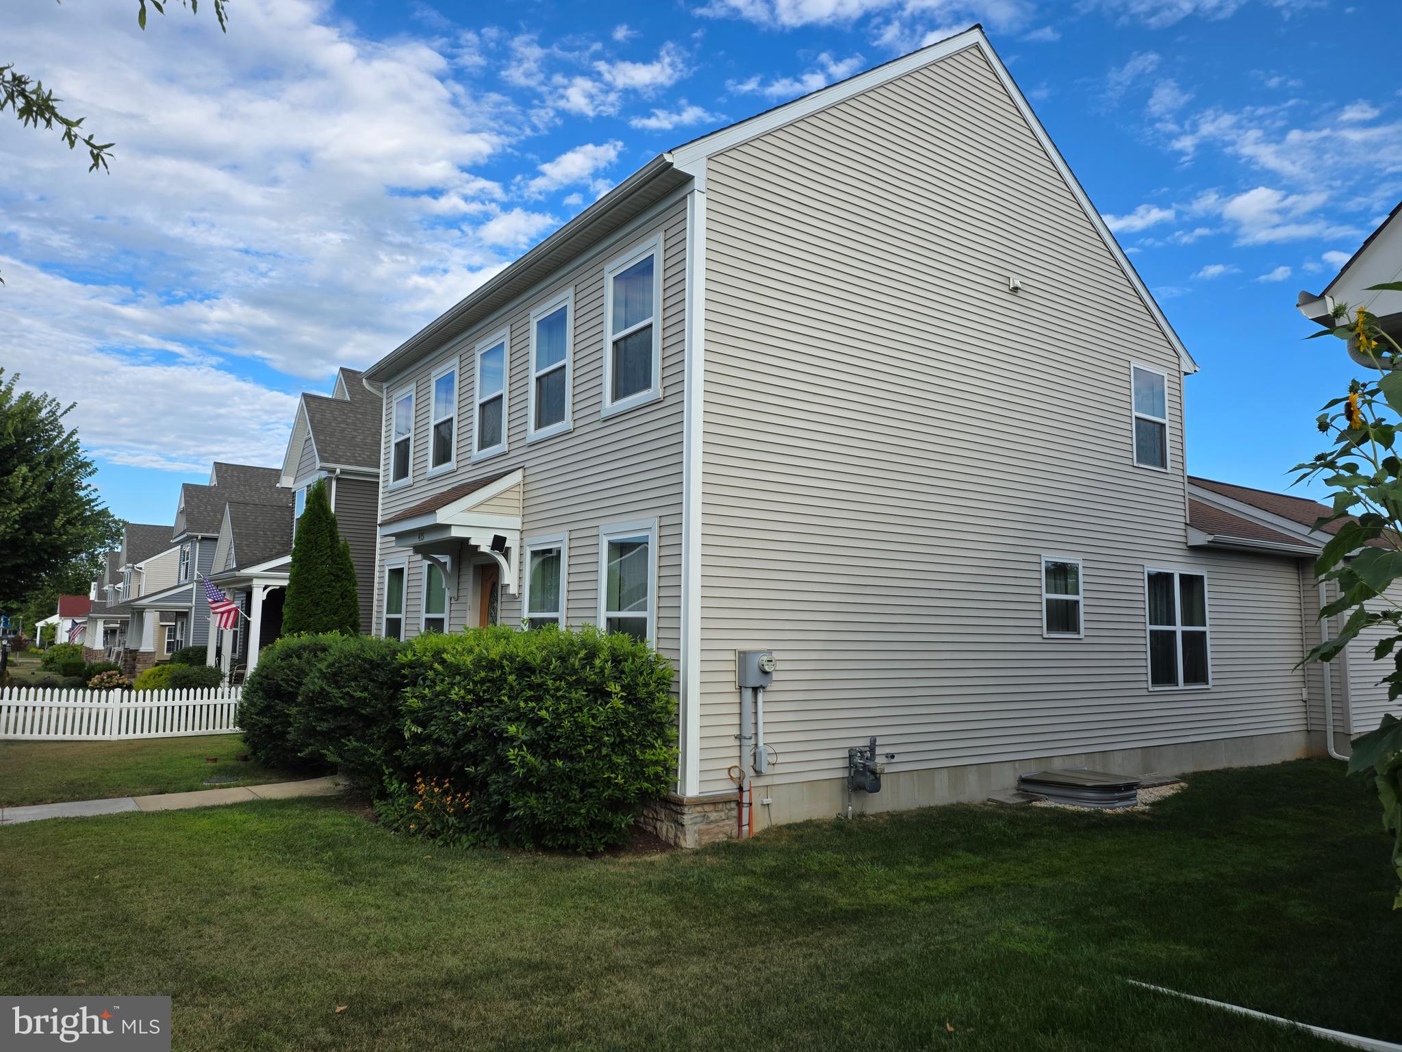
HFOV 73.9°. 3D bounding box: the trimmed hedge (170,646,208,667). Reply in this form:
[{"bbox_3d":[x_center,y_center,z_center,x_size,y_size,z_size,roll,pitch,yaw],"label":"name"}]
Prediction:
[{"bbox_3d":[-17.204,4.684,31.500,1.500,1.220,1.600,5,-7,-34],"label":"trimmed hedge"}]

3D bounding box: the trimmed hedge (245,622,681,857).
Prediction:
[{"bbox_3d":[-3.721,2.281,11.951,1.950,2.000,9.100,5,-8,-35],"label":"trimmed hedge"}]

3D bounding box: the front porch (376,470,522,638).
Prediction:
[{"bbox_3d":[-3.514,1.100,12.631,1.200,3.600,2.400,5,-8,-35],"label":"front porch"}]

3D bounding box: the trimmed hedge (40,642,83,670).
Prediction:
[{"bbox_3d":[-25.132,5.164,36.600,1.500,1.120,1.600,5,-8,-35],"label":"trimmed hedge"}]

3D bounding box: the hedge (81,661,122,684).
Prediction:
[{"bbox_3d":[-19.680,4.857,30.600,1.150,0.820,1.300,5,-8,-35],"label":"hedge"}]

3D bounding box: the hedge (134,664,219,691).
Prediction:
[{"bbox_3d":[-12.471,3.842,22.180,1.400,0.950,3.500,5,-7,-34],"label":"hedge"}]

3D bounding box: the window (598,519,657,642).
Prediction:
[{"bbox_3d":[-0.791,0.858,9.801,0.100,1.790,1.200,5,-8,-35],"label":"window"}]

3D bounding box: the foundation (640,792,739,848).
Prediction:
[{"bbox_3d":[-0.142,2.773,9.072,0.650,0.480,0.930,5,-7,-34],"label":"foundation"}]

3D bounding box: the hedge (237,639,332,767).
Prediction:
[{"bbox_3d":[-5.670,2.564,13.897,1.900,1.810,2.800,5,-7,-34],"label":"hedge"}]

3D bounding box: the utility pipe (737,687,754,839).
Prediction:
[{"bbox_3d":[0.448,2.293,8.978,0.100,1.430,0.100,5,-8,-35],"label":"utility pipe"}]

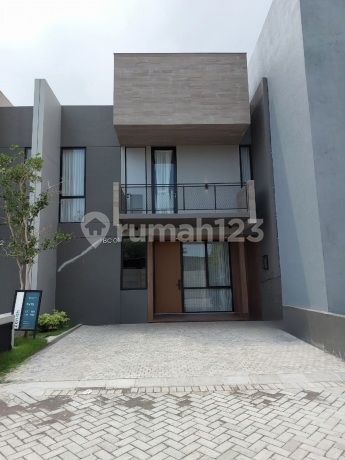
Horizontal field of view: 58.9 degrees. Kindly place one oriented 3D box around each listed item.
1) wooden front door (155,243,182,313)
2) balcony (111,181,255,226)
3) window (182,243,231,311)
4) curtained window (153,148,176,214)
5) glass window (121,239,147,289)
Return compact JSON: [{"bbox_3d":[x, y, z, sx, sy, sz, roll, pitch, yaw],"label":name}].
[{"bbox_3d":[-0.160,1.761,11.444,1.032,2.616,0.100,-1,-9,-1],"label":"wooden front door"},{"bbox_3d":[0.340,-0.678,9.569,4.127,1.293,1.460,-1,-8,-2],"label":"balcony"},{"bbox_3d":[1.280,1.752,11.463,1.849,2.613,0.100,-1,-9,-1],"label":"window"},{"bbox_3d":[-0.275,-1.619,10.598,0.867,2.596,0.100,-1,-9,-1],"label":"curtained window"},{"bbox_3d":[-1.265,1.108,10.036,0.841,1.661,0.120,-1,-8,-2],"label":"glass window"}]

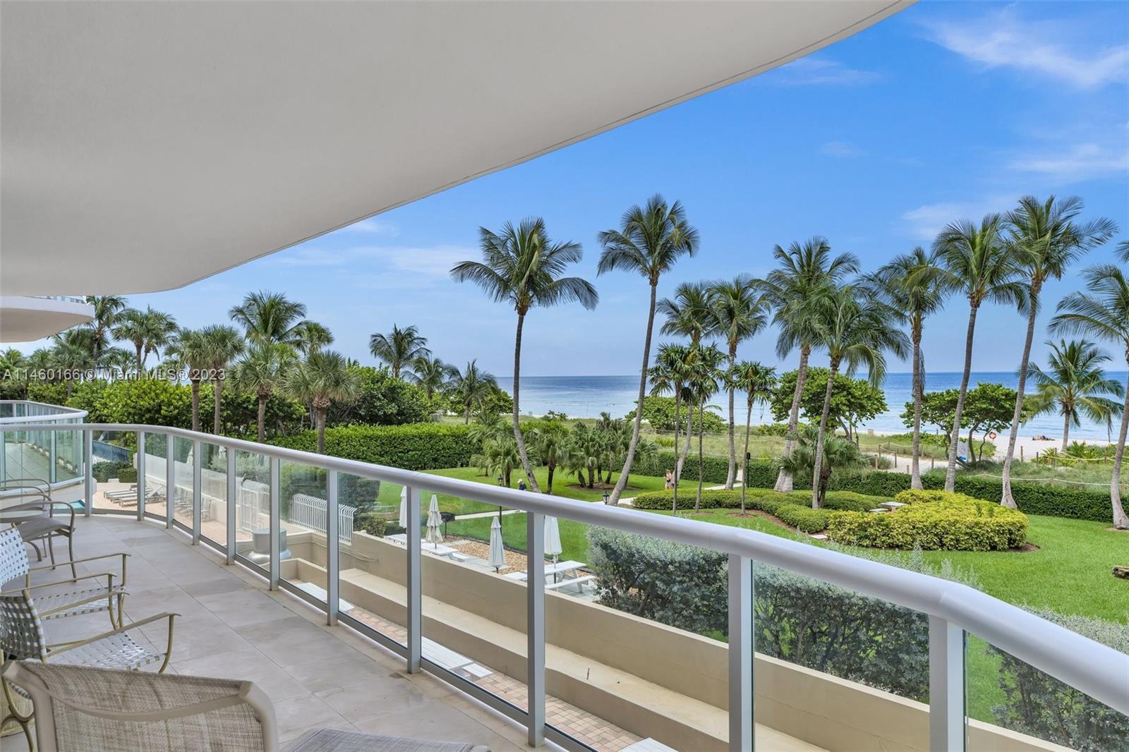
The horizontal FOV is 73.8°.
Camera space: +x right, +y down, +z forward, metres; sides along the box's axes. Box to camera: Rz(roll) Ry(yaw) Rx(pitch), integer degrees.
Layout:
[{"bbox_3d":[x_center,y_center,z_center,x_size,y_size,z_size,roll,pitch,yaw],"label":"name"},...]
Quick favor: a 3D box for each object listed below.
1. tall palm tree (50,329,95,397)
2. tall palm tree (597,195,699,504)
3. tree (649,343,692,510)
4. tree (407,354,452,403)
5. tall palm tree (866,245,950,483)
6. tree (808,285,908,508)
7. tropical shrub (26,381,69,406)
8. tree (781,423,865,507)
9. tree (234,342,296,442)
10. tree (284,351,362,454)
[{"bbox_3d":[-42.521,1.562,65.000,3.400,10.897,3.400,0,0,-33],"label":"tall palm tree"},{"bbox_3d":[4.487,-1.389,40.500,5.600,16.689,5.800,0,0,6],"label":"tall palm tree"},{"bbox_3d":[5.570,2.727,39.443,2.220,8.970,2.110,-1,0,0],"label":"tree"},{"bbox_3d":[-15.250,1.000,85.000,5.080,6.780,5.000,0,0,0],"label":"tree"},{"bbox_3d":[18.540,-0.170,40.500,4.370,13.530,4.400,0,0,0],"label":"tall palm tree"},{"bbox_3d":[14.880,1.274,38.128,5.050,11.750,4.800,-1,0,0],"label":"tree"},{"bbox_3d":[-42.590,2.000,62.000,3.560,3.130,3.300,0,0,0],"label":"tropical shrub"},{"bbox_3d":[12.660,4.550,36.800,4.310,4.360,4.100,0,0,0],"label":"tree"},{"bbox_3d":[-17.288,2.448,43.500,3.400,8.771,3.400,0,0,-22],"label":"tree"},{"bbox_3d":[-13.512,2.953,42.000,4.230,8.860,4.020,-1,0,0],"label":"tree"}]

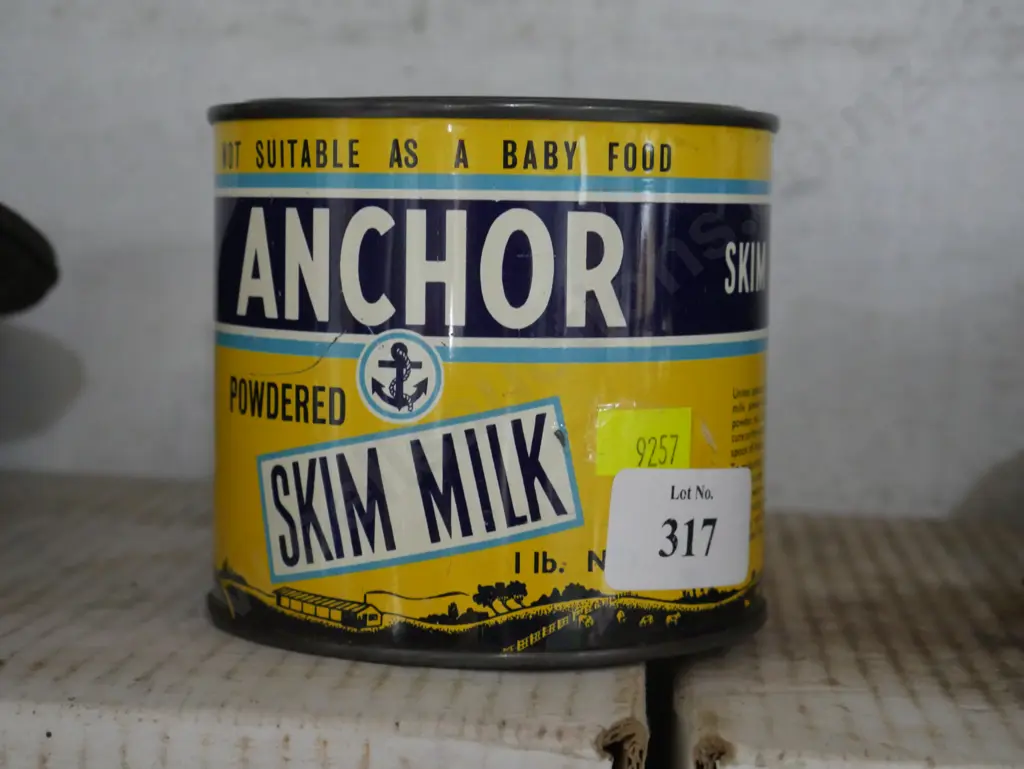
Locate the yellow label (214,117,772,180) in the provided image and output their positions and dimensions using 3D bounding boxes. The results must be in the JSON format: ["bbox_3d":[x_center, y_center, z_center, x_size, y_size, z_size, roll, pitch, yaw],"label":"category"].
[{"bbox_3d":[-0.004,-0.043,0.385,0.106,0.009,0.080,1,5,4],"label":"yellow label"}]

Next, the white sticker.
[{"bbox_3d":[0.031,0.026,0.367,0.038,0.021,0.004,2,3,-45],"label":"white sticker"}]

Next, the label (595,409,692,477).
[{"bbox_3d":[0.023,0.010,0.357,0.020,0.011,0.001,-1,5,-31],"label":"label"}]

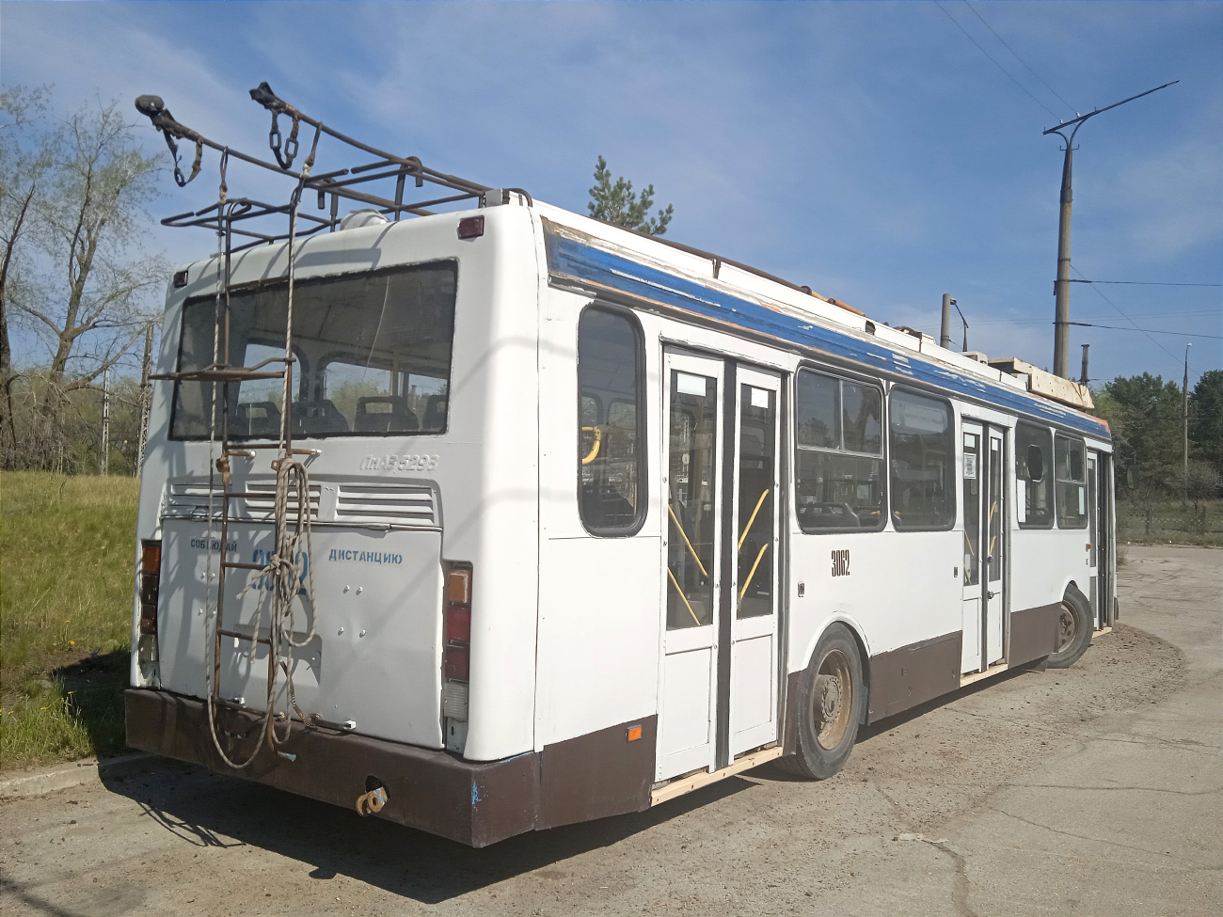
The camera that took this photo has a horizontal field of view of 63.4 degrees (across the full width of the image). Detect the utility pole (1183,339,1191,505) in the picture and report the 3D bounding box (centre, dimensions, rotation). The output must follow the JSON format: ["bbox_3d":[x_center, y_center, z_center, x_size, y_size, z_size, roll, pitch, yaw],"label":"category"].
[{"bbox_3d":[31.978,-1.461,55.000,0.350,10.000,0.600,-1,-3,30],"label":"utility pole"}]

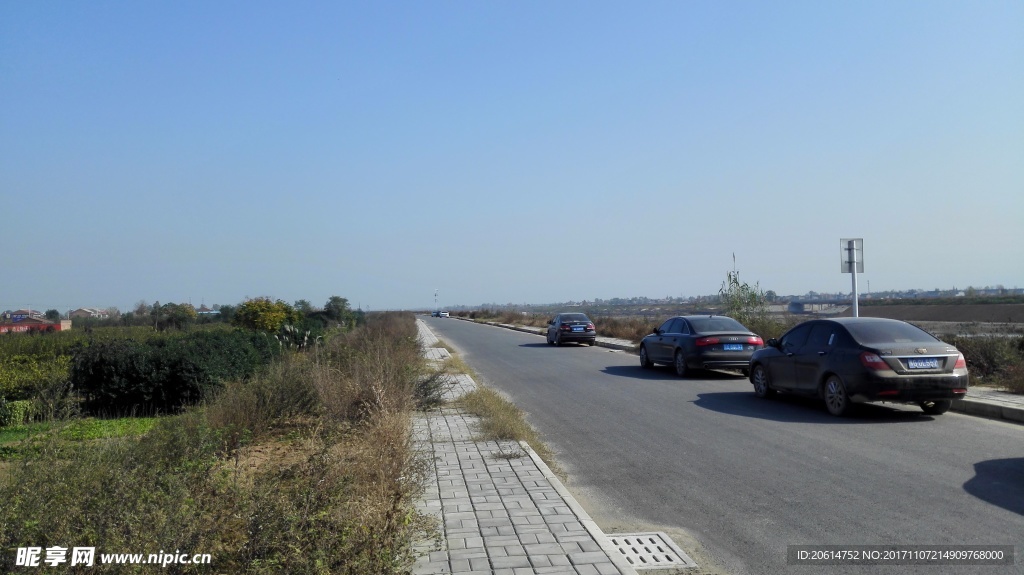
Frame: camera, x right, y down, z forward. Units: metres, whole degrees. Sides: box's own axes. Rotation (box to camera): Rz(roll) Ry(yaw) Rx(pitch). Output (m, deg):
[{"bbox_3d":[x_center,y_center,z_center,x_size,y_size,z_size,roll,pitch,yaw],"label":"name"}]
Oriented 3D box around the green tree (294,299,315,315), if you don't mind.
[{"bbox_3d":[-25.941,3.442,95.000,2.600,4.135,2.500,-1,-2,0],"label":"green tree"}]

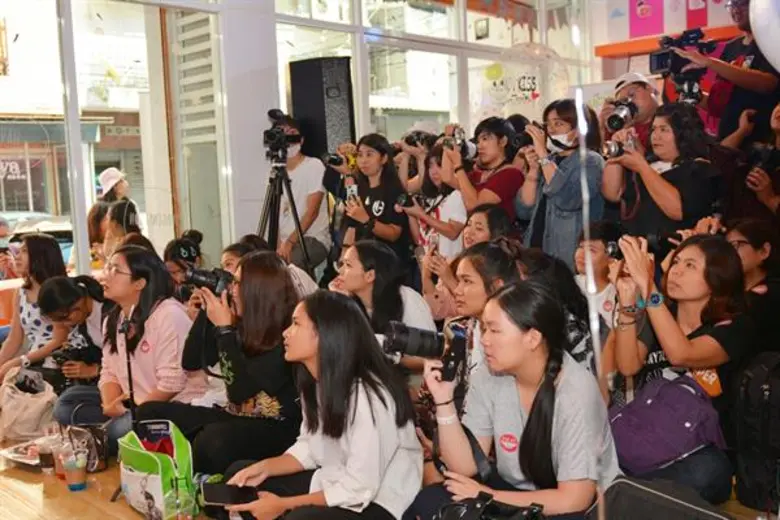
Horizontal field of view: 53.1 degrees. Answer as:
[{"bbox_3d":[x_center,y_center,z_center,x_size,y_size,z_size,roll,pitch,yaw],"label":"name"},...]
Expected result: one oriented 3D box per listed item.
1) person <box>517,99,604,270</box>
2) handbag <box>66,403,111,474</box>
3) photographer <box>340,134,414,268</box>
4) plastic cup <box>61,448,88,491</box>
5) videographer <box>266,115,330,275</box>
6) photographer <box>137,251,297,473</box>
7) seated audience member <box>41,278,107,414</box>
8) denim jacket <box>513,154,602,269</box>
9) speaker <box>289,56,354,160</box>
[{"bbox_3d":[0.843,-0.032,3.880,0.470,1.510,0.440,2,6,45],"label":"person"},{"bbox_3d":[-1.237,0.737,3.200,0.210,0.280,0.130,-1,5,18],"label":"handbag"},{"bbox_3d":[-0.065,0.010,4.400,0.430,1.430,0.390,0,5,30],"label":"photographer"},{"bbox_3d":[-1.220,0.825,3.020,0.092,0.140,0.092,-3,4,0],"label":"plastic cup"},{"bbox_3d":[-0.499,-0.032,4.550,0.450,1.540,0.460,1,6,37],"label":"videographer"},{"bbox_3d":[-0.726,0.412,3.320,0.720,0.860,0.560,-4,5,-14],"label":"photographer"},{"bbox_3d":[-1.486,0.472,3.720,0.620,0.760,0.480,-7,6,-41],"label":"seated audience member"},{"bbox_3d":[0.843,-0.173,3.880,0.460,0.740,0.380,2,6,45],"label":"denim jacket"},{"bbox_3d":[-0.433,-0.976,5.000,0.360,0.650,0.340,-6,5,-33],"label":"speaker"}]

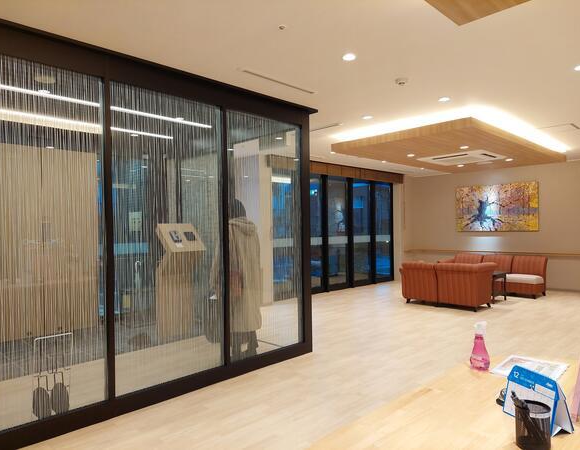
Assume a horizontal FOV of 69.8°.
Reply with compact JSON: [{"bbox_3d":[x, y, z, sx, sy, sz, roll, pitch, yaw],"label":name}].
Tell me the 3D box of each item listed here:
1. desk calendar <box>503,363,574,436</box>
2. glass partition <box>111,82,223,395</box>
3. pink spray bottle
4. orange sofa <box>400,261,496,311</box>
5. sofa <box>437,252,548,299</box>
[{"bbox_3d":[0.740,0.517,1.249,0.083,0.142,0.173,-1,0,-18],"label":"desk calendar"},{"bbox_3d":[-0.969,0.102,3.458,1.000,2.370,0.050,0,0,-45],"label":"glass partition"},{"bbox_3d":[0.790,0.494,1.730,0.080,0.193,0.065,-1,0,-9],"label":"pink spray bottle"},{"bbox_3d":[2.730,1.019,7.210,0.800,0.738,1.339,0,0,-45],"label":"orange sofa"},{"bbox_3d":[4.135,1.013,8.664,0.814,0.731,1.987,0,0,-45],"label":"sofa"}]

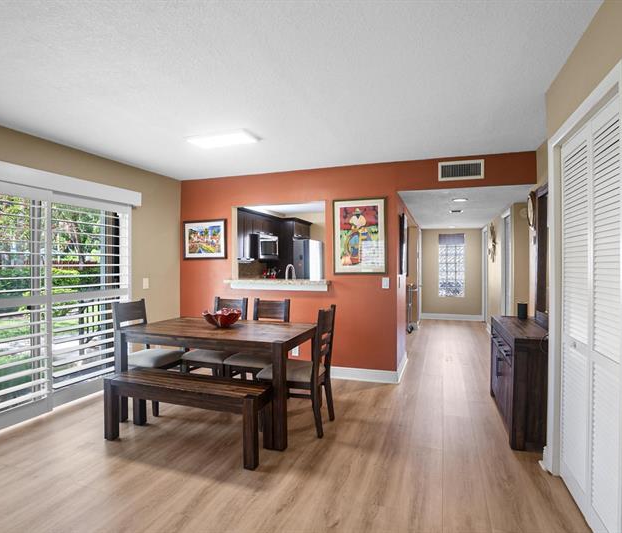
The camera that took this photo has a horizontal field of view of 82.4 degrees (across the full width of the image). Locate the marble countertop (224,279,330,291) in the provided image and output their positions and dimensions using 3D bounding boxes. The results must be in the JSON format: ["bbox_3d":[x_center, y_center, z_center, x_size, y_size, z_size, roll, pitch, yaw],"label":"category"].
[{"bbox_3d":[-0.396,0.229,4.388,1.375,0.110,0.260,0,1,18],"label":"marble countertop"}]

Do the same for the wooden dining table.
[{"bbox_3d":[-0.803,0.922,3.115,1.555,0.756,0.754,0,0,20],"label":"wooden dining table"}]

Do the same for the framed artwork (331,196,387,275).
[{"bbox_3d":[0.555,-0.333,3.998,0.615,0.868,0.035,0,1,18],"label":"framed artwork"}]

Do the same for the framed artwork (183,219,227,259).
[{"bbox_3d":[-1.361,-0.339,4.632,0.654,0.513,0.035,0,1,18],"label":"framed artwork"}]

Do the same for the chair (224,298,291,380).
[{"bbox_3d":[-0.462,0.812,3.336,0.455,0.961,0.550,0,1,18],"label":"chair"}]

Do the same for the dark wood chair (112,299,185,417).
[{"bbox_3d":[-1.512,0.816,3.349,0.565,0.970,0.445,0,0,20],"label":"dark wood chair"}]

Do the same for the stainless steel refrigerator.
[{"bbox_3d":[-0.262,0.390,7.036,0.800,1.765,0.840,0,0,20],"label":"stainless steel refrigerator"}]

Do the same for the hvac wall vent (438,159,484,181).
[{"bbox_3d":[1.549,-0.988,3.672,0.436,0.202,0.020,0,1,18],"label":"hvac wall vent"}]

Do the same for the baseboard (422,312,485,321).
[{"bbox_3d":[3.250,1.186,8.230,1.350,0.140,0.016,0,0,20],"label":"baseboard"}]

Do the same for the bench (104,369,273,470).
[{"bbox_3d":[-0.895,1.069,2.624,1.248,0.457,0.345,0,1,19],"label":"bench"}]

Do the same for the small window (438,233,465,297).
[{"bbox_3d":[3.277,-0.021,8.251,0.550,1.455,0.080,0,0,20],"label":"small window"}]

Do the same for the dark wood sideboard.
[{"bbox_3d":[1.798,0.901,2.971,0.380,0.788,1.105,0,0,20],"label":"dark wood sideboard"}]

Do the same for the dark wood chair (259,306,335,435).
[{"bbox_3d":[-0.099,0.815,2.934,0.555,0.970,0.445,0,0,20],"label":"dark wood chair"}]

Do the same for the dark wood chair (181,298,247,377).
[{"bbox_3d":[-0.909,0.810,3.494,0.455,0.961,0.550,0,1,18],"label":"dark wood chair"}]

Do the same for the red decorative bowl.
[{"bbox_3d":[-0.801,0.472,3.209,0.345,0.142,0.345,0,0,0],"label":"red decorative bowl"}]

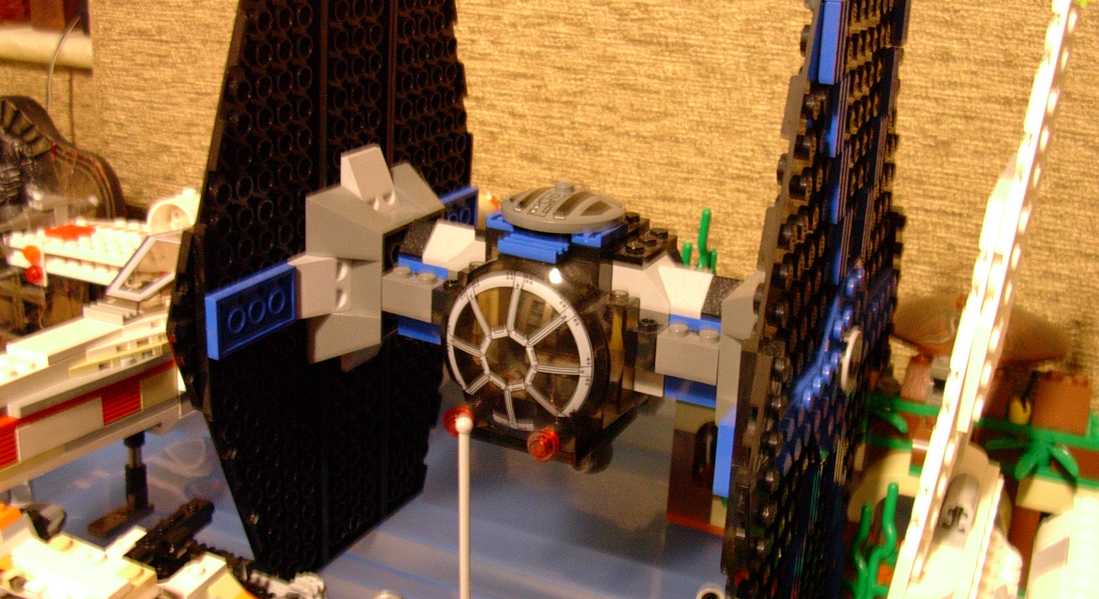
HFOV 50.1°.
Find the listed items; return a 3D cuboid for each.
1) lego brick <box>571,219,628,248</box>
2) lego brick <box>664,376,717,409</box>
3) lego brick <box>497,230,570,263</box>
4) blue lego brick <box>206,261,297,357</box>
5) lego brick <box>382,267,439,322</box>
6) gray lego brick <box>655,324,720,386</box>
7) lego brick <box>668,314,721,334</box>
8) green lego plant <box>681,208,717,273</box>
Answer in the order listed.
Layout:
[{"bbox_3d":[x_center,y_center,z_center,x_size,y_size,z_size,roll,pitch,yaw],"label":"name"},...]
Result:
[{"bbox_3d":[0.013,-0.017,0.293,0.008,0.004,0.016,12,21,24],"label":"lego brick"},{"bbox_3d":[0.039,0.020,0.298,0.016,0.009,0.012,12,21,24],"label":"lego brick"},{"bbox_3d":[-0.004,-0.013,0.288,0.016,0.003,0.008,12,21,24],"label":"lego brick"},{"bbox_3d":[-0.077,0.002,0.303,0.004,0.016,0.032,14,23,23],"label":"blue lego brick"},{"bbox_3d":[-0.036,-0.002,0.320,0.016,0.011,0.010,12,21,24],"label":"lego brick"},{"bbox_3d":[0.035,0.013,0.287,0.016,0.011,0.010,12,21,24],"label":"gray lego brick"},{"bbox_3d":[0.040,0.005,0.293,0.016,0.004,0.013,12,21,24],"label":"lego brick"},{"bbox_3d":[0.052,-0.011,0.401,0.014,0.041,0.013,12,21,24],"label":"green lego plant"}]

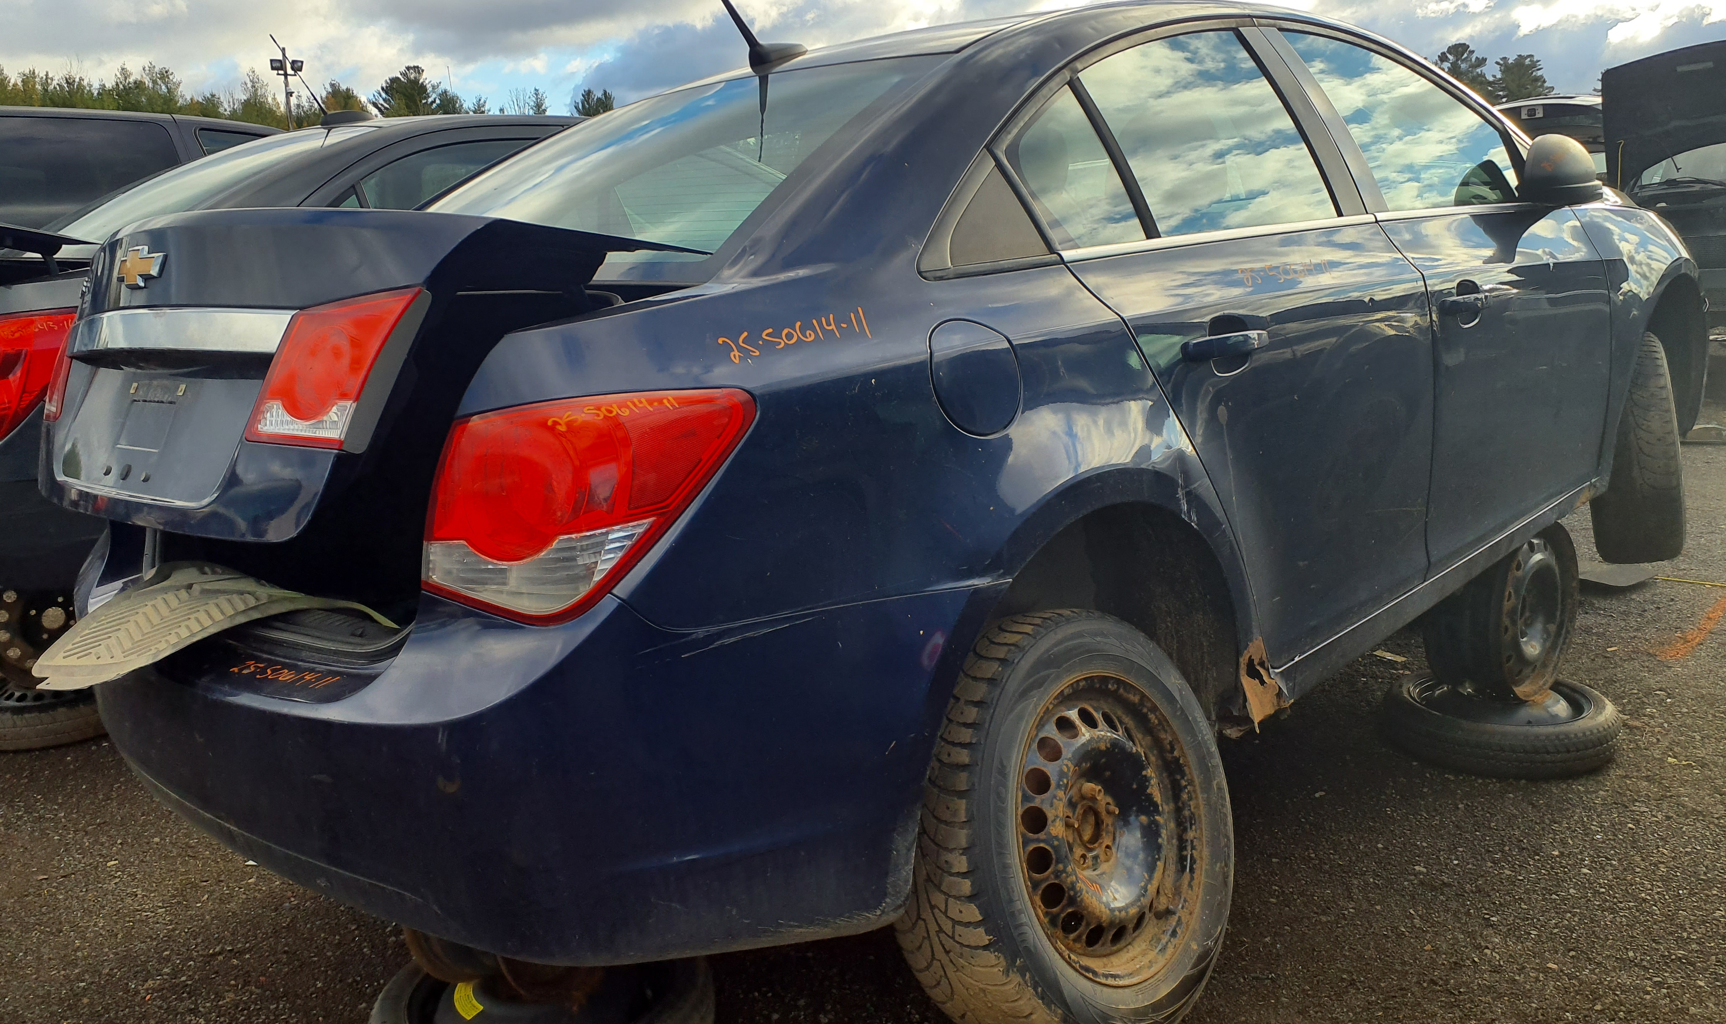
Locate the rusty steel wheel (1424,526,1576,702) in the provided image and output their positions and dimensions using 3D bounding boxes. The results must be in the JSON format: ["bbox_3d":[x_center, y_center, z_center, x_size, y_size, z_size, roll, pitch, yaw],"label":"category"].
[{"bbox_3d":[1.689,0.249,3.361,0.467,0.467,0.205,-17,16,-41],"label":"rusty steel wheel"}]

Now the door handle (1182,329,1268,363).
[{"bbox_3d":[0.563,-0.258,1.970,0.207,0.037,0.050,-17,16,-41],"label":"door handle"}]

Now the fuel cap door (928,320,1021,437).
[{"bbox_3d":[0.142,-0.169,1.609,0.157,0.155,0.025,-15,7,-37],"label":"fuel cap door"}]

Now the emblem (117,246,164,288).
[{"bbox_3d":[-0.915,-0.310,1.609,0.020,0.055,0.155,5,1,-45],"label":"emblem"}]

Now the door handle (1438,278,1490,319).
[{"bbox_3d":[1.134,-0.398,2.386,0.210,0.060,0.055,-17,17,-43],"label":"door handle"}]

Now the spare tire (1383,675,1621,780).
[{"bbox_3d":[1.718,0.557,3.433,0.567,0.122,0.567,-16,15,-41],"label":"spare tire"}]

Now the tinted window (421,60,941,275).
[{"bbox_3d":[-0.428,-0.585,2.209,1.250,0.090,0.780,7,41,46],"label":"tinted window"}]

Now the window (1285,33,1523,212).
[{"bbox_3d":[1.161,-0.799,2.620,0.820,0.410,0.040,-17,-9,-43],"label":"window"}]

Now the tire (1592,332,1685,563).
[{"bbox_3d":[2.178,-0.181,3.610,0.215,0.650,0.650,-7,10,30],"label":"tire"}]

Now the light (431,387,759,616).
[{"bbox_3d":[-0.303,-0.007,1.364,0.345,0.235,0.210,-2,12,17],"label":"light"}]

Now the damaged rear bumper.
[{"bbox_3d":[-0.673,0.207,1.911,0.630,0.520,1.760,-17,17,-43],"label":"damaged rear bumper"}]

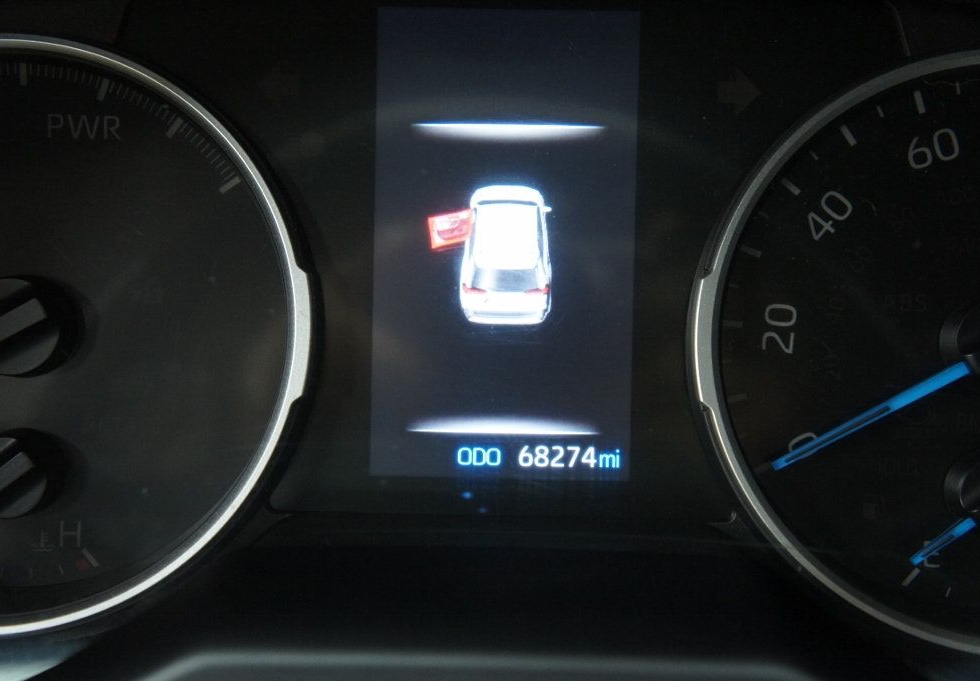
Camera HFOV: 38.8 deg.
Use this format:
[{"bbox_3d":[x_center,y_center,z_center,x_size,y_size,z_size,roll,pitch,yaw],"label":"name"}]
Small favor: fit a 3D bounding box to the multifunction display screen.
[{"bbox_3d":[0.003,-0.019,0.283,0.053,0.094,0.008,1,1,1],"label":"multifunction display screen"}]

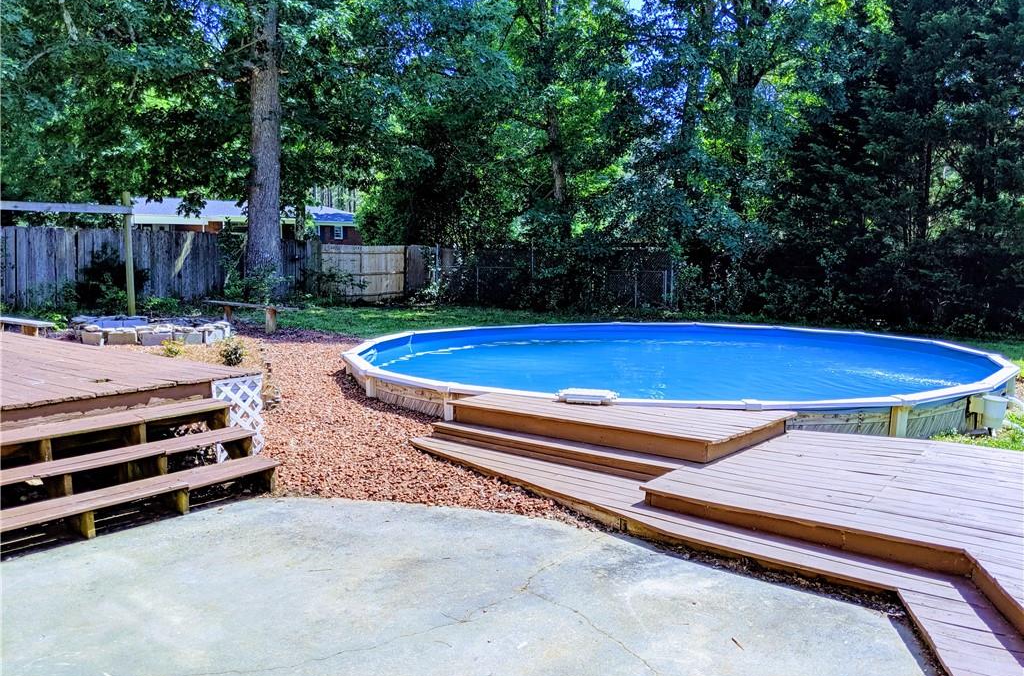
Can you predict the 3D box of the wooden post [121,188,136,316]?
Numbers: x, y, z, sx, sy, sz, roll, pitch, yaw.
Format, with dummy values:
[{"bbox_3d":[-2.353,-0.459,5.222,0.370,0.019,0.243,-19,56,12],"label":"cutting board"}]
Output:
[{"bbox_3d":[-6.953,-1.507,14.500,0.140,2.320,0.140,0,6,0],"label":"wooden post"}]

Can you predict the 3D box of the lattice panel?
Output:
[{"bbox_3d":[-2.229,0.656,6.501,0.030,0.670,0.460,5,7,38],"label":"lattice panel"}]

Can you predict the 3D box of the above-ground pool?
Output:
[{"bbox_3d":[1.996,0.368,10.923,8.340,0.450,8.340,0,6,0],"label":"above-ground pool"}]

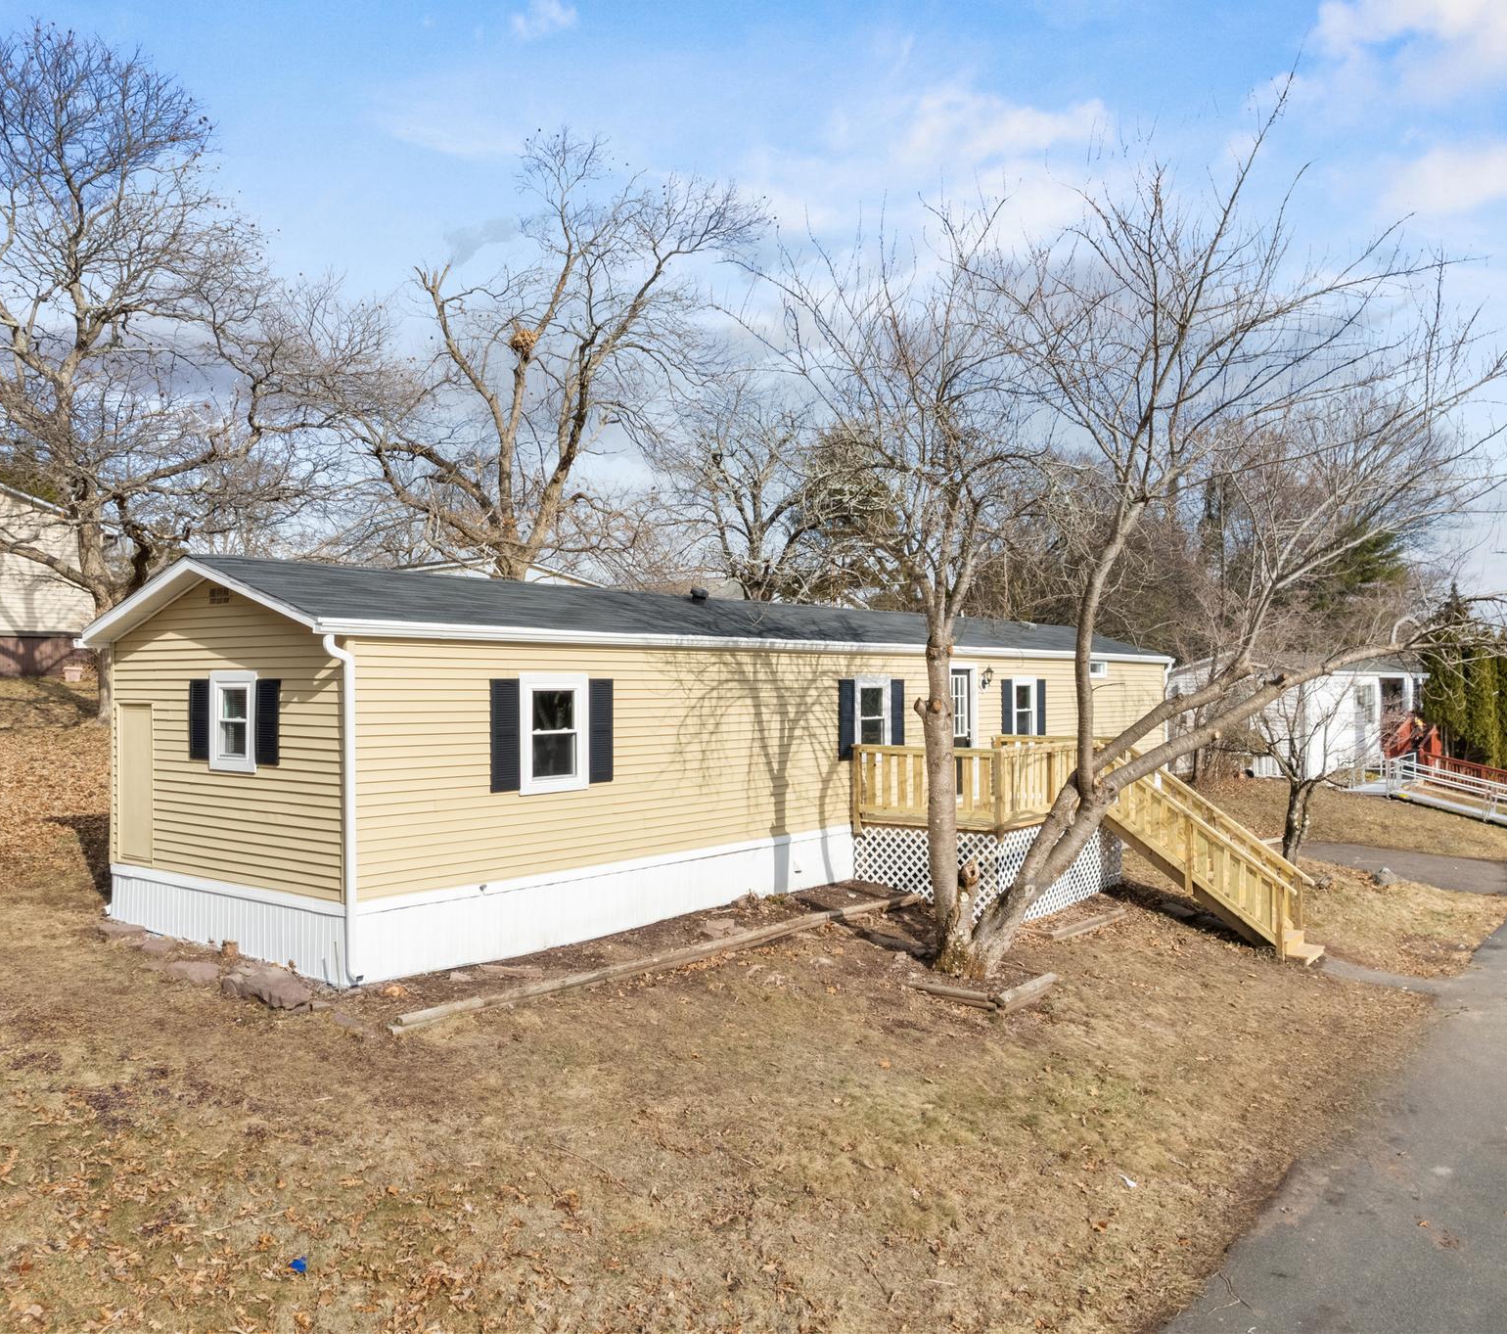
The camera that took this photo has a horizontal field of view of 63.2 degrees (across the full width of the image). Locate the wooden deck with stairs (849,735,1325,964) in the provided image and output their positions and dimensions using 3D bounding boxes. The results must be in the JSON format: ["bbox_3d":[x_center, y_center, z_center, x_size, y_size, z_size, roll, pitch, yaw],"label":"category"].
[{"bbox_3d":[4.678,2.476,16.763,5.100,2.850,4.350,-1,-1,38],"label":"wooden deck with stairs"}]

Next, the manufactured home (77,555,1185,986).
[{"bbox_3d":[0.976,1.004,19.703,4.580,3.820,20.670,-1,-1,38],"label":"manufactured home"}]

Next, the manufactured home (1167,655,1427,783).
[{"bbox_3d":[19.647,1.492,42.848,4.550,3.700,18.100,-1,-1,38],"label":"manufactured home"}]

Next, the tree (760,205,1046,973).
[{"bbox_3d":[1.620,-0.883,13.150,3.200,8.300,3.500,0,-1,0],"label":"tree"}]

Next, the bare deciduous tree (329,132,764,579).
[{"bbox_3d":[-4.500,-5.271,27.000,9.500,12.800,9.000,0,-1,0],"label":"bare deciduous tree"}]

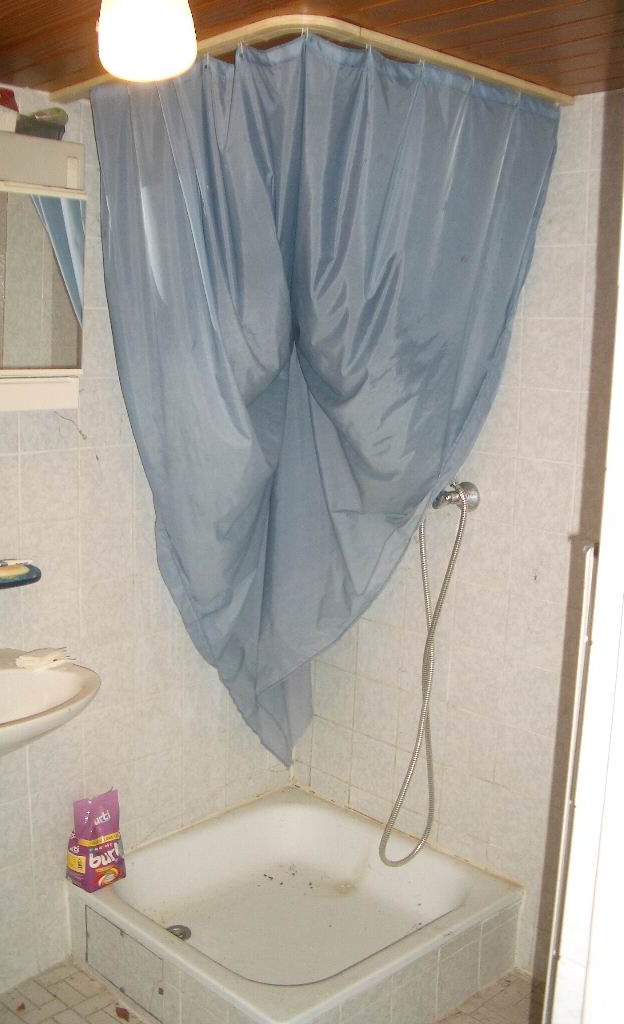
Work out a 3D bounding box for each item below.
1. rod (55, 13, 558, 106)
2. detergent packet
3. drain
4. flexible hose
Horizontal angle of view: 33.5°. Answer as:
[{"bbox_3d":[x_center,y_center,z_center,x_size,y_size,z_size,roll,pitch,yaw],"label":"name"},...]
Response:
[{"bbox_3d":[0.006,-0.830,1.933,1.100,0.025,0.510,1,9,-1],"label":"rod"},{"bbox_3d":[-0.512,0.766,2.453,0.095,0.213,0.105,11,13,43],"label":"detergent packet"},{"bbox_3d":[-0.317,1.007,2.477,0.066,0.014,0.066,2,9,0],"label":"drain"},{"bbox_3d":[0.266,0.426,2.557,0.230,1.020,0.095,11,13,43],"label":"flexible hose"}]

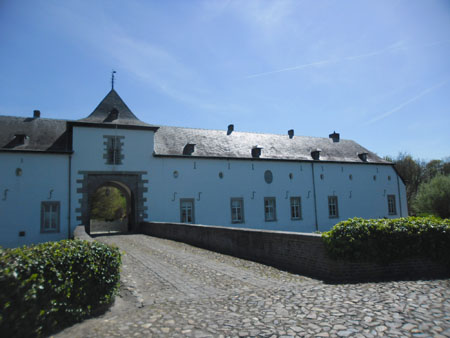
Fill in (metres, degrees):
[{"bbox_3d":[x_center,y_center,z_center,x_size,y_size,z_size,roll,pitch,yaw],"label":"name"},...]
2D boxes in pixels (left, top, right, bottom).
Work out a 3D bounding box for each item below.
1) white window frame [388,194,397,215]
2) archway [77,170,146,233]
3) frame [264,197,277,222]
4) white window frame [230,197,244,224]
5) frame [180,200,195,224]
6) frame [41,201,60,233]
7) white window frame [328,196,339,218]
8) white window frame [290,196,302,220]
[{"bbox_3d":[19.840,4.314,41.717,1.220,2.380,0.220,1,-8,-26],"label":"white window frame"},{"bbox_3d":[-9.109,2.839,28.241,5.450,5.130,0.800,1,-8,-26],"label":"archway"},{"bbox_3d":[4.451,3.995,34.335,1.290,2.430,0.220,1,-8,-26],"label":"frame"},{"bbox_3d":[1.187,3.920,32.771,1.330,2.460,0.220,1,-8,-26],"label":"white window frame"},{"bbox_3d":[-3.259,3.797,30.642,1.230,2.380,0.220,1,-8,-26],"label":"frame"},{"bbox_3d":[-12.904,3.589,26.017,1.230,2.280,0.220,1,-8,-26],"label":"frame"},{"bbox_3d":[11.649,4.139,37.789,1.230,2.330,0.220,1,-8,-26],"label":"white window frame"},{"bbox_3d":[7.209,4.038,35.660,1.320,2.340,0.220,1,-8,-26],"label":"white window frame"}]

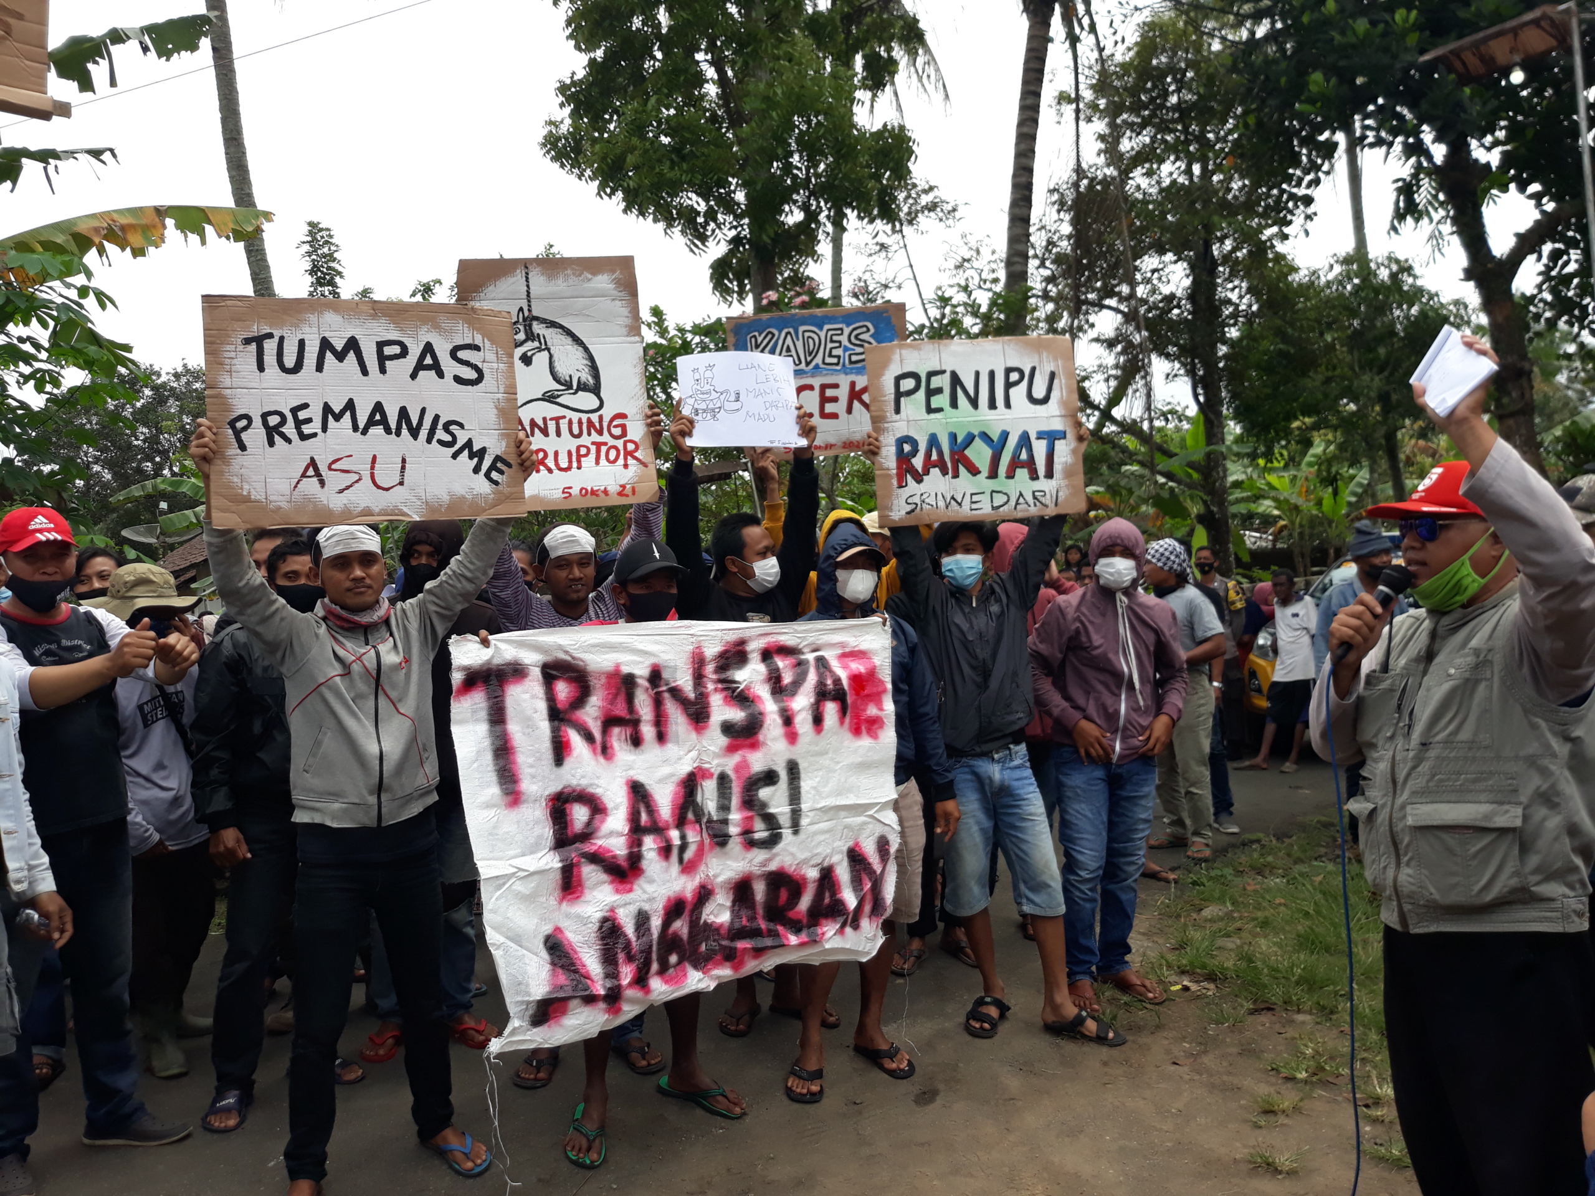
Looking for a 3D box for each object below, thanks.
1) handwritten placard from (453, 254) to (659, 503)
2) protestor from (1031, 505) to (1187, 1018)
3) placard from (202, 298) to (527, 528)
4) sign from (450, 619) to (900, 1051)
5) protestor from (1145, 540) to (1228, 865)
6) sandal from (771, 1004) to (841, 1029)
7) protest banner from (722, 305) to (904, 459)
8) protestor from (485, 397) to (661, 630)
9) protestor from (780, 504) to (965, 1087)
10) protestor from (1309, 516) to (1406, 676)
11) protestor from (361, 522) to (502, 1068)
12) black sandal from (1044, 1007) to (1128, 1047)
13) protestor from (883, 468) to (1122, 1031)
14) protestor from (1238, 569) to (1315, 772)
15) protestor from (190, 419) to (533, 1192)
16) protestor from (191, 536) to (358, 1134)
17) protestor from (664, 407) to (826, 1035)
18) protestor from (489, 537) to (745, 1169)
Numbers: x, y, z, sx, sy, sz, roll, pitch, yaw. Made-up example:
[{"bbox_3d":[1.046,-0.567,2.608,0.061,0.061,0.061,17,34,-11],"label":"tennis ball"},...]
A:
[{"bbox_3d":[-0.735,-0.650,3.720,0.560,0.770,0.030,-3,-7,-8],"label":"handwritten placard"},{"bbox_3d":[1.087,0.560,4.352,0.520,1.650,0.360,0,2,-8],"label":"protestor"},{"bbox_3d":[-1.050,-0.455,3.060,0.740,0.540,0.030,-4,0,-27],"label":"placard"},{"bbox_3d":[-0.260,0.570,3.270,1.200,1.020,0.140,-3,4,-25],"label":"sign"},{"bbox_3d":[2.053,0.519,6.600,0.500,1.670,0.420,0,1,41],"label":"protestor"},{"bbox_3d":[0.027,1.383,4.180,0.265,0.060,0.105,0,1,38],"label":"sandal"},{"bbox_3d":[0.087,-0.760,4.450,0.650,0.550,0.020,-4,3,-10],"label":"protest banner"},{"bbox_3d":[-0.696,0.415,3.767,0.600,1.980,0.450,-1,2,-16],"label":"protestor"},{"bbox_3d":[0.220,0.588,3.750,0.550,1.660,0.470,-1,1,-14],"label":"protestor"},{"bbox_3d":[2.901,0.494,6.400,0.540,1.710,0.380,-1,1,-23],"label":"protestor"},{"bbox_3d":[-1.168,0.573,3.972,0.490,1.650,0.380,-1,2,-18],"label":"protestor"},{"bbox_3d":[0.925,1.358,3.998,0.275,0.085,0.105,1,2,31],"label":"black sandal"},{"bbox_3d":[0.643,0.451,4.048,0.760,1.890,0.500,0,2,-2],"label":"protestor"},{"bbox_3d":[3.707,0.504,9.600,0.500,1.570,0.450,0,1,23],"label":"protestor"},{"bbox_3d":[-1.081,0.494,3.089,0.790,1.870,0.460,-1,2,-28],"label":"protestor"},{"bbox_3d":[-1.501,0.612,3.573,0.490,1.600,0.420,-1,2,-24],"label":"protestor"},{"bbox_3d":[-0.175,0.393,4.116,0.540,2.000,0.440,0,2,-13],"label":"protestor"},{"bbox_3d":[-0.451,0.621,3.350,0.620,1.620,0.500,-1,1,-18],"label":"protestor"}]

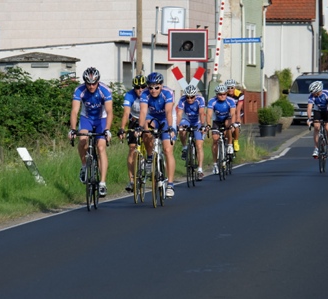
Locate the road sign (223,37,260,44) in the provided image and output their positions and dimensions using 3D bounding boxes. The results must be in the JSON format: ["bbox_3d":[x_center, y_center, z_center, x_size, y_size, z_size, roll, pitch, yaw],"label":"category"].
[{"bbox_3d":[2.449,-3.382,134.000,1.150,0.155,0.030,-1,1,3],"label":"road sign"}]

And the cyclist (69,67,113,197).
[{"bbox_3d":[-0.903,-0.213,53.000,0.540,1.600,0.950,0,1,5],"label":"cyclist"}]

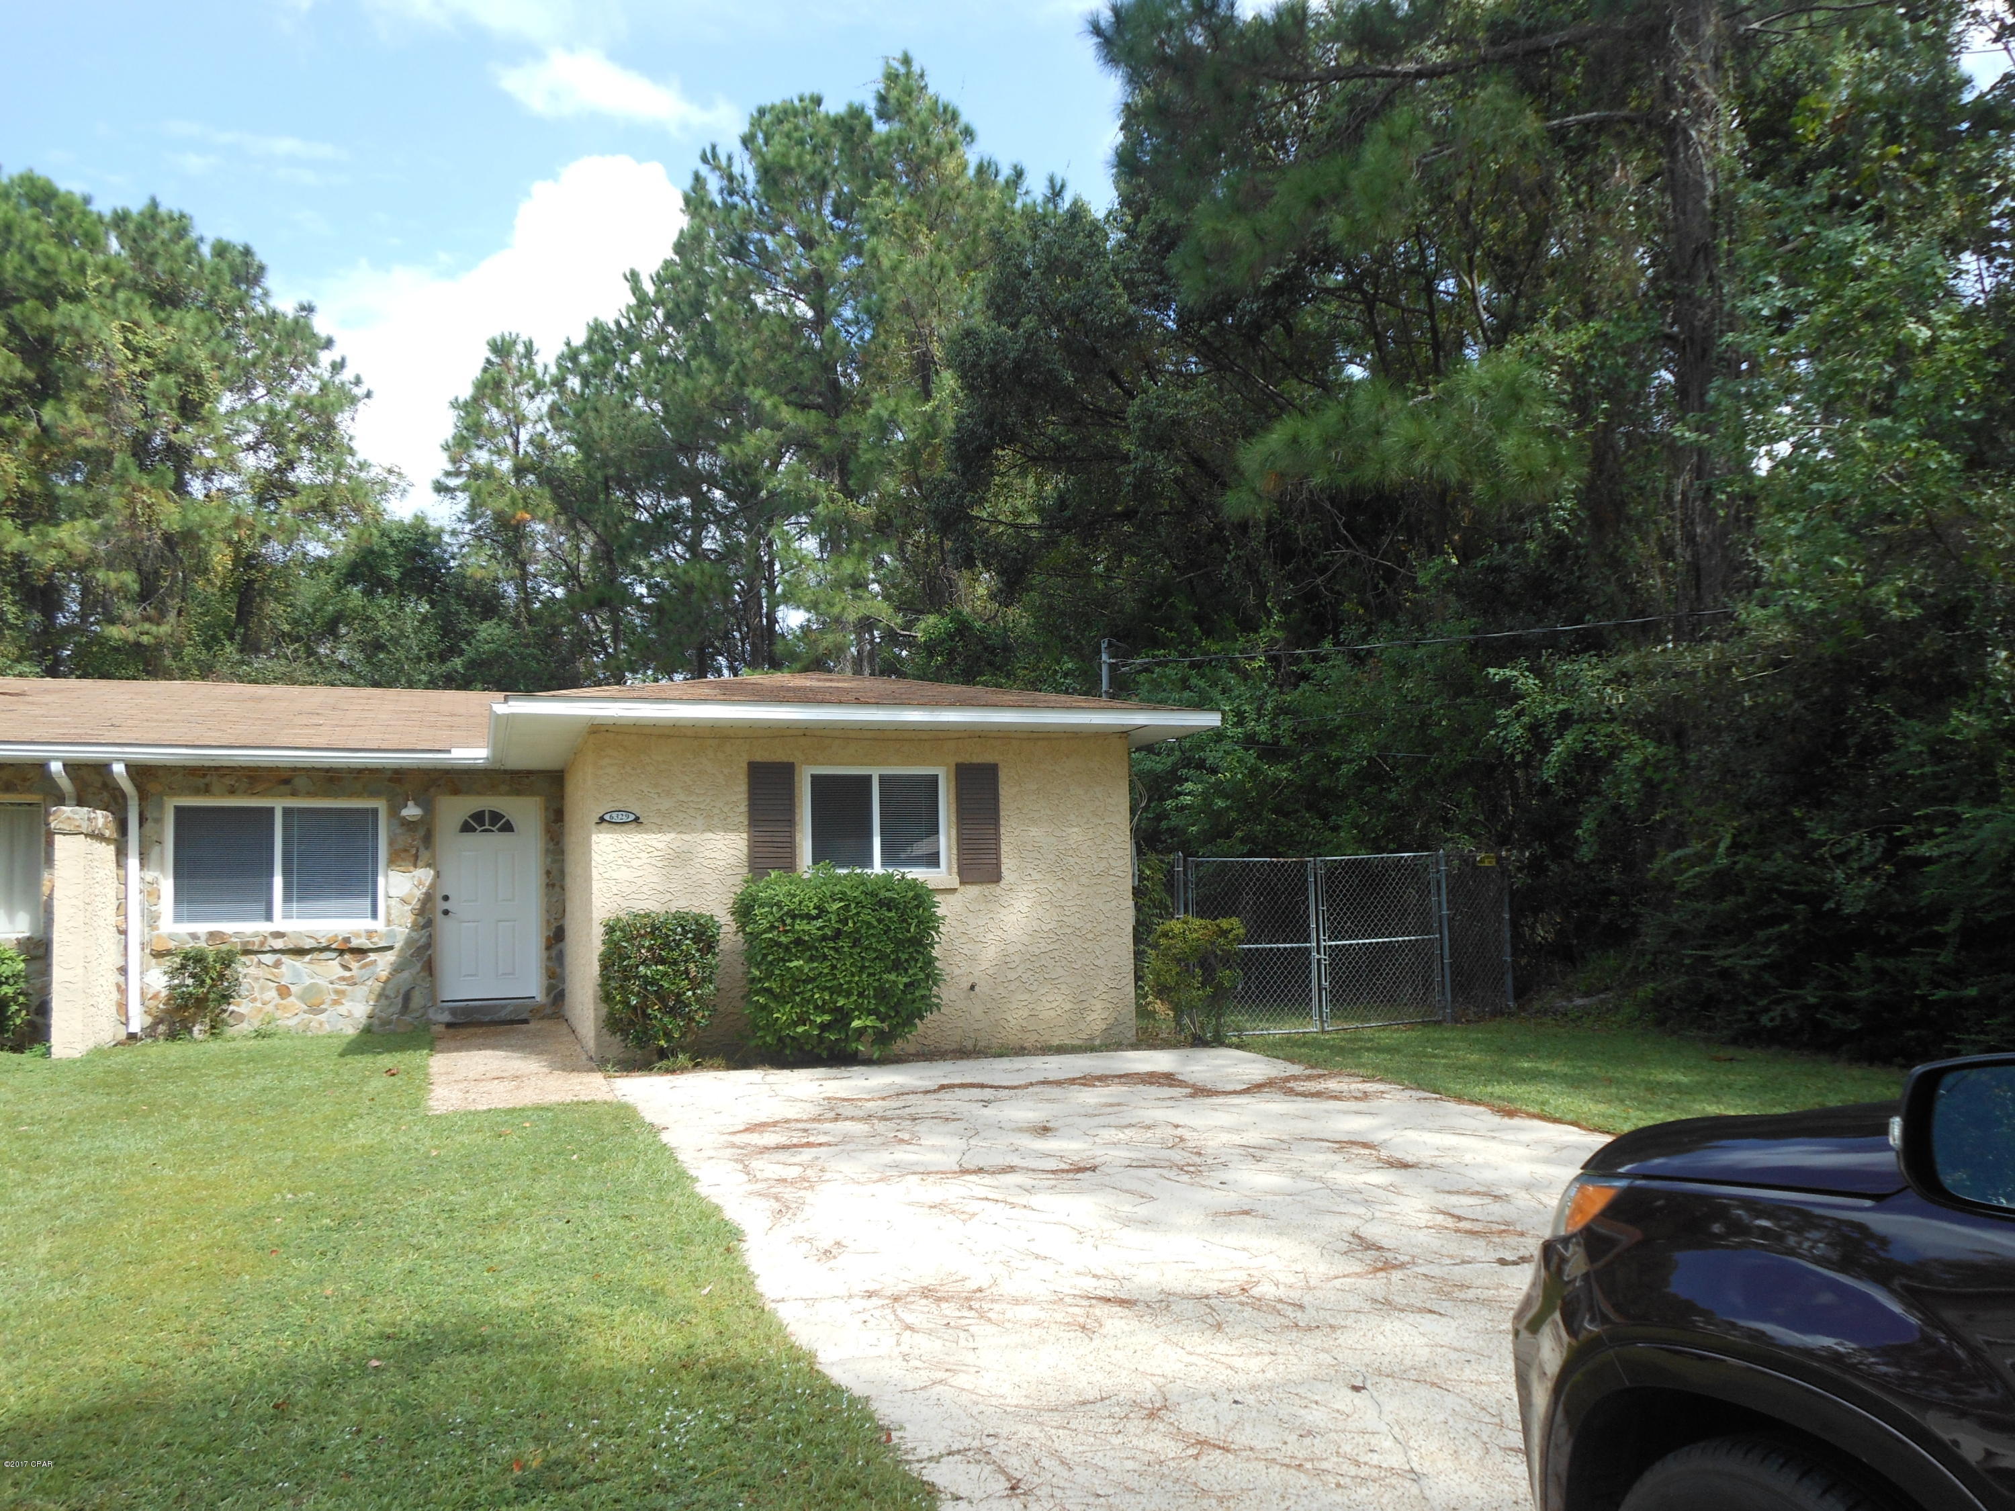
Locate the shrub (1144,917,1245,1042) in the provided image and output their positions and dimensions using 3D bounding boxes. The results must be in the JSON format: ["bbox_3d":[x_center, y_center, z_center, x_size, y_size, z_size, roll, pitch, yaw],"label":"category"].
[{"bbox_3d":[1.572,1.895,12.200,0.820,1.070,0.780,-1,-5,0],"label":"shrub"}]

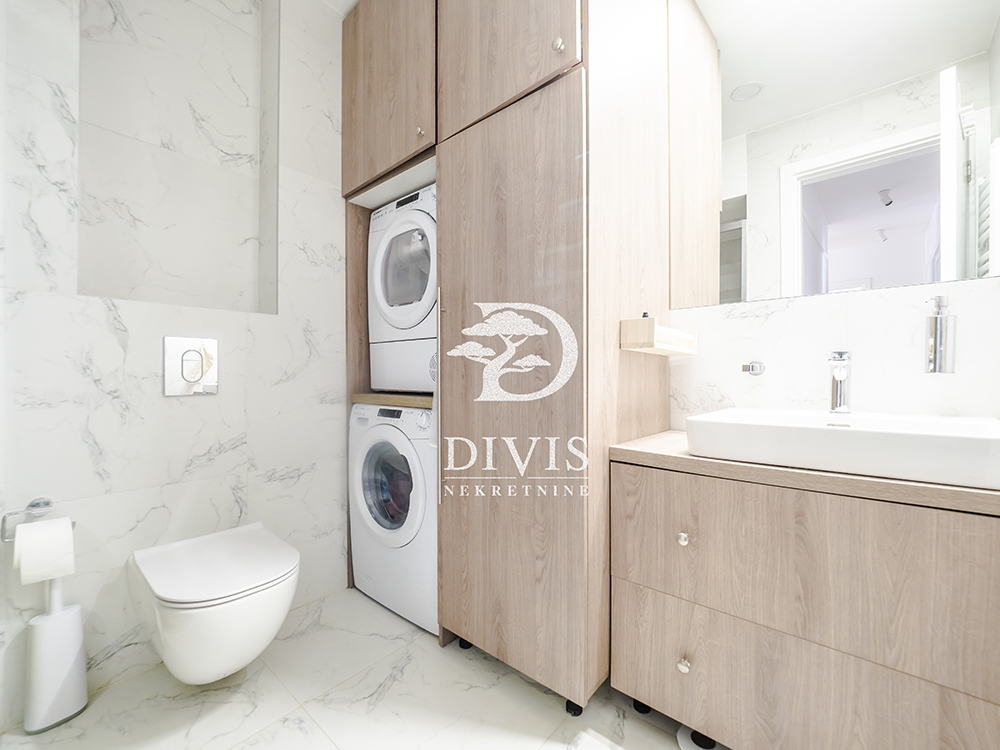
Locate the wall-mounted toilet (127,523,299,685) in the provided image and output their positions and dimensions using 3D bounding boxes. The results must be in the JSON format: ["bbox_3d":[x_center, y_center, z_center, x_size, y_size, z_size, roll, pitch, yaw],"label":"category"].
[{"bbox_3d":[-0.853,0.737,1.253,0.560,0.348,0.362,0,-1,41],"label":"wall-mounted toilet"}]

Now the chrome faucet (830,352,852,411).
[{"bbox_3d":[0.955,0.021,1.134,0.047,0.174,0.140,0,-1,41],"label":"chrome faucet"}]

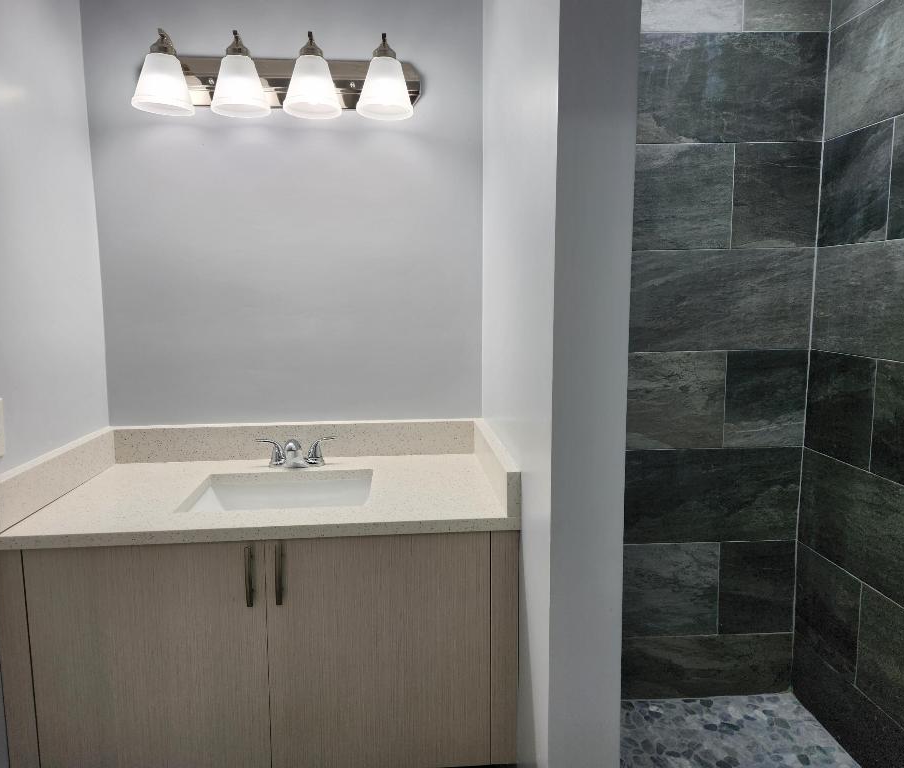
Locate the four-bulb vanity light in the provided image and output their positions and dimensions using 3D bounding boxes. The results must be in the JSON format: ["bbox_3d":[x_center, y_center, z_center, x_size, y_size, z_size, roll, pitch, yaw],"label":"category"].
[{"bbox_3d":[-0.455,-0.813,1.784,0.762,0.194,0.188,-1,7,-5],"label":"four-bulb vanity light"}]

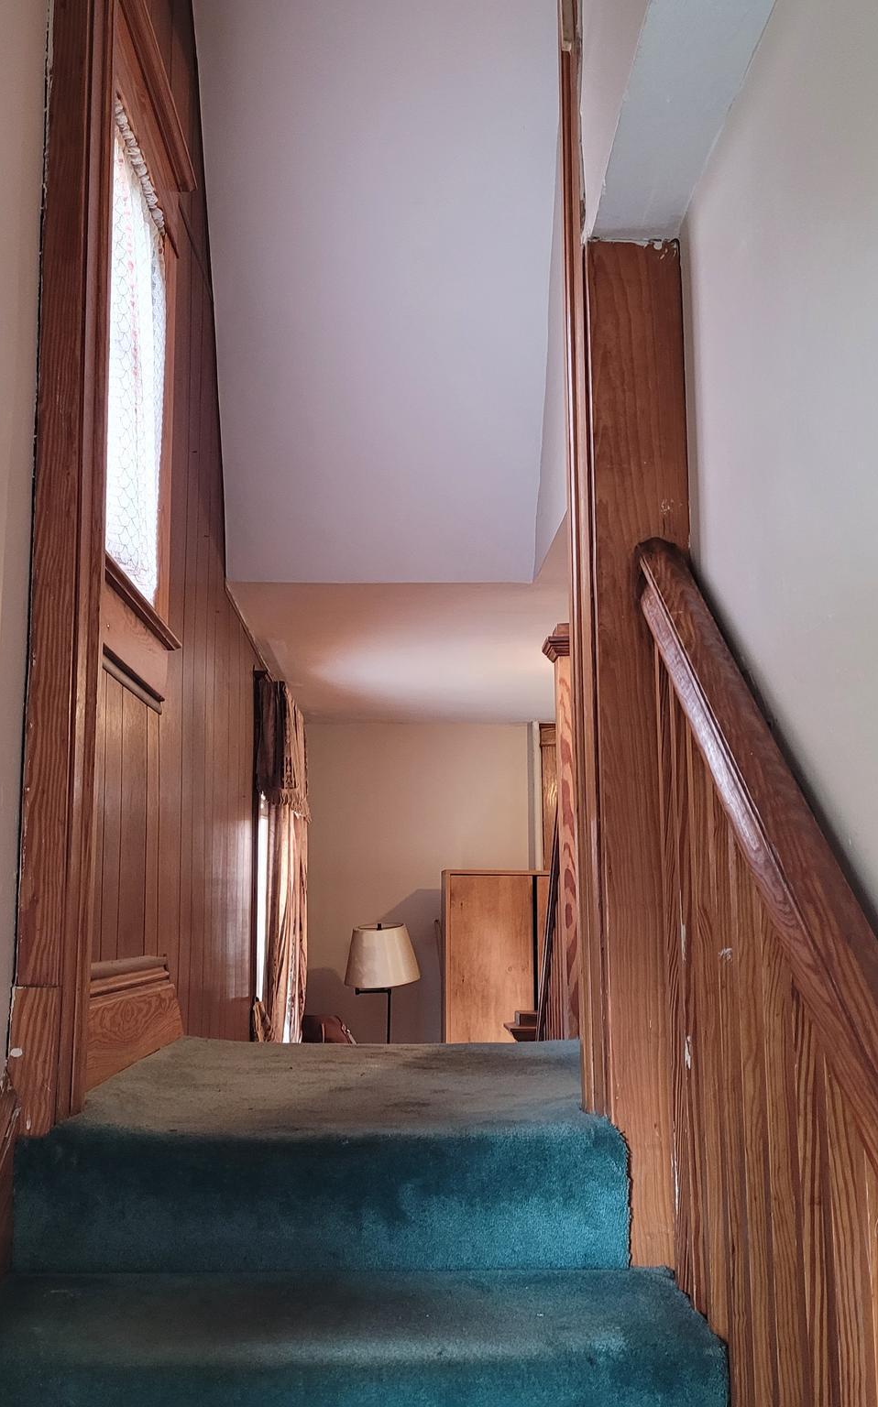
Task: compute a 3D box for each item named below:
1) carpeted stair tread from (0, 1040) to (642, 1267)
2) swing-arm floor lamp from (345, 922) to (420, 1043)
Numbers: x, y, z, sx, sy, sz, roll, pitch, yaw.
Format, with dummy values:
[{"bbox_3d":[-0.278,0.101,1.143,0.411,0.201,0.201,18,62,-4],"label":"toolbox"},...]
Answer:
[{"bbox_3d":[-0.149,0.714,2.367,0.830,0.205,1.030,0,-9,-2],"label":"carpeted stair tread"},{"bbox_3d":[-0.231,1.653,5.713,0.320,1.500,0.320,0,-9,-2],"label":"swing-arm floor lamp"}]

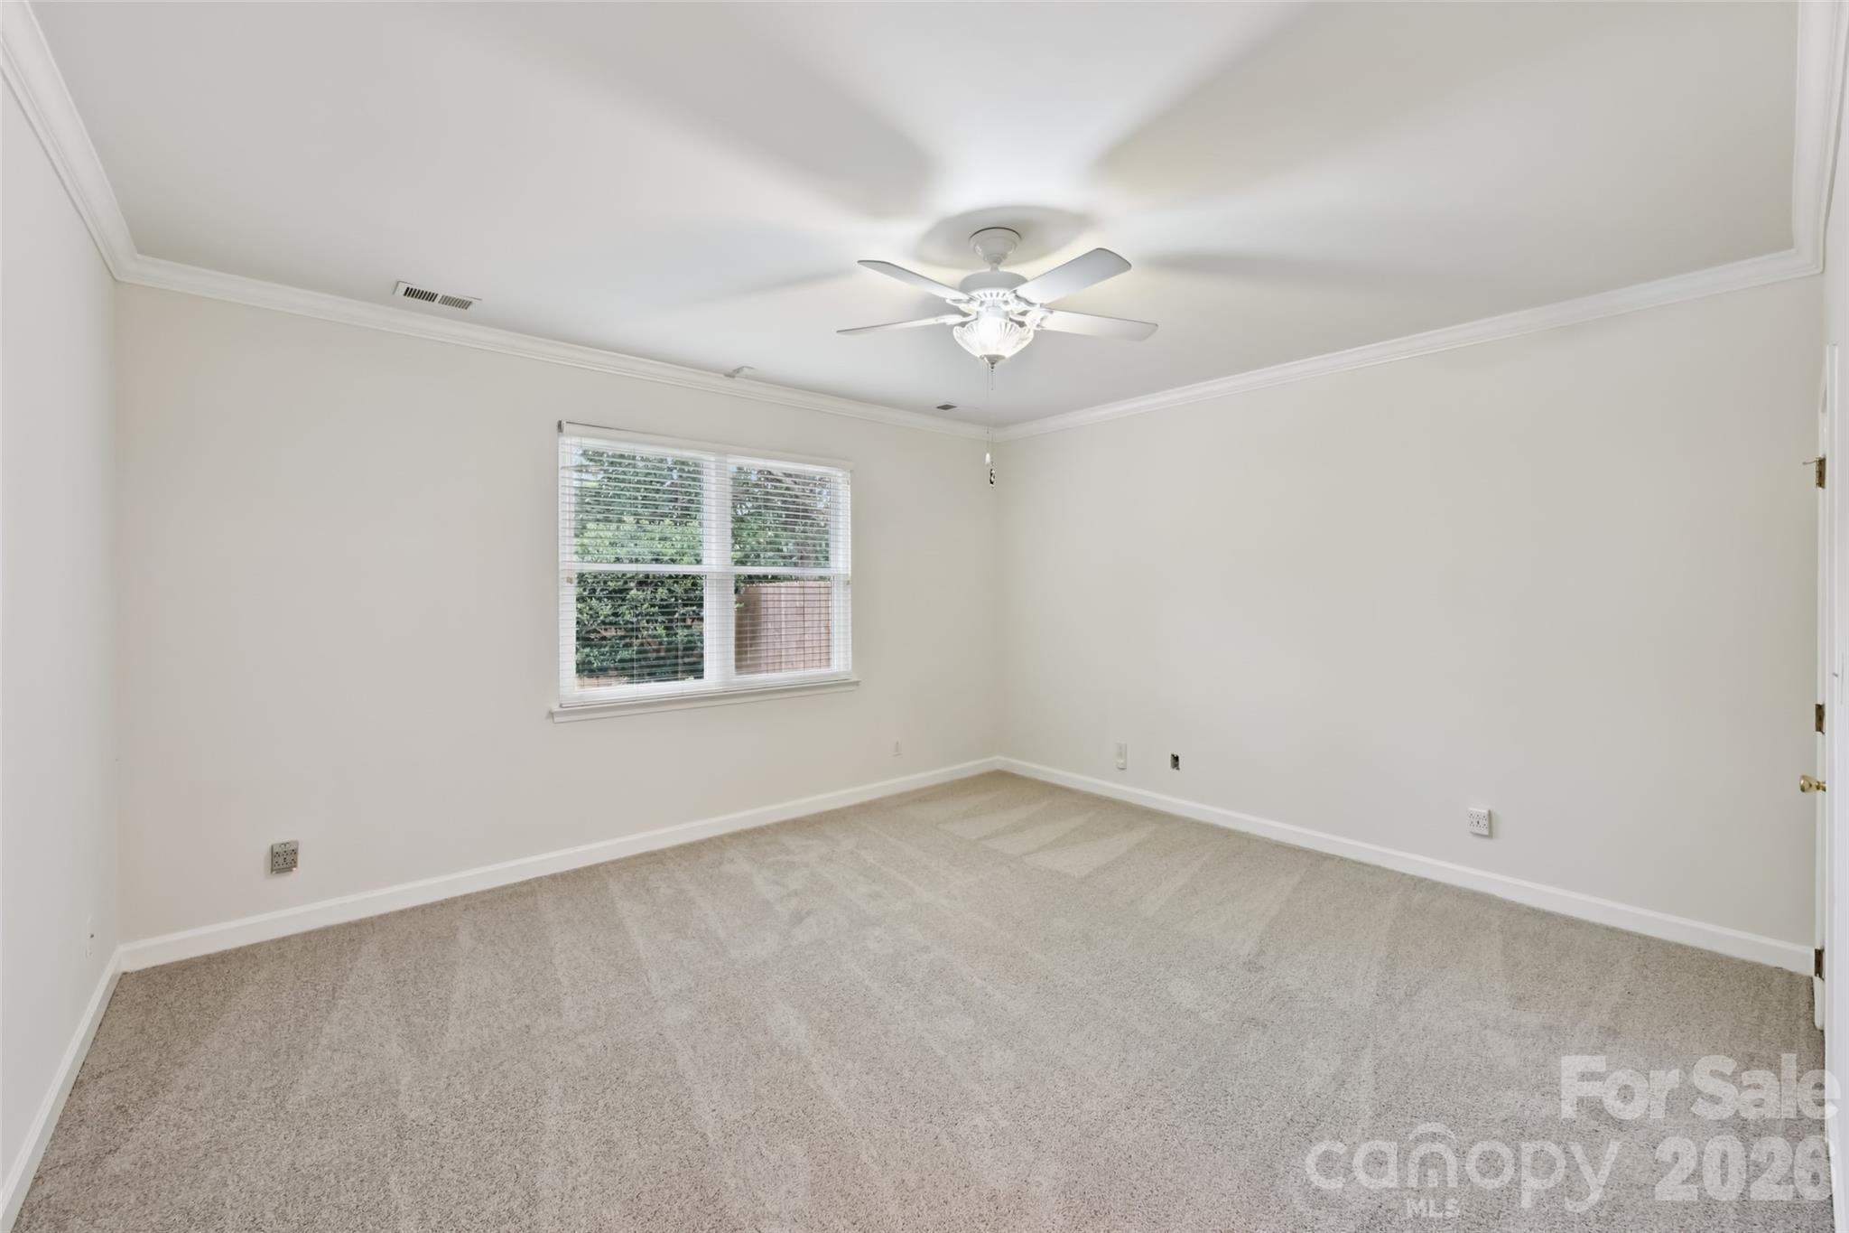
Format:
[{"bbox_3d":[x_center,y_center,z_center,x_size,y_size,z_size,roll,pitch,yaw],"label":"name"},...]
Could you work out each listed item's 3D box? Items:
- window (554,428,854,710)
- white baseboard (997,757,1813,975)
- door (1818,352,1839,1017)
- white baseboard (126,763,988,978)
[{"bbox_3d":[-1.208,-0.296,4.358,1.840,1.480,0.100,-2,3,-41],"label":"window"},{"bbox_3d":[1.976,1.250,4.319,0.018,0.112,4.210,-2,3,-41],"label":"white baseboard"},{"bbox_3d":[2.713,0.340,2.152,0.800,2.080,0.050,-2,3,-41],"label":"door"},{"bbox_3d":[-1.237,1.255,4.338,4.850,0.112,0.018,-2,3,-41],"label":"white baseboard"}]

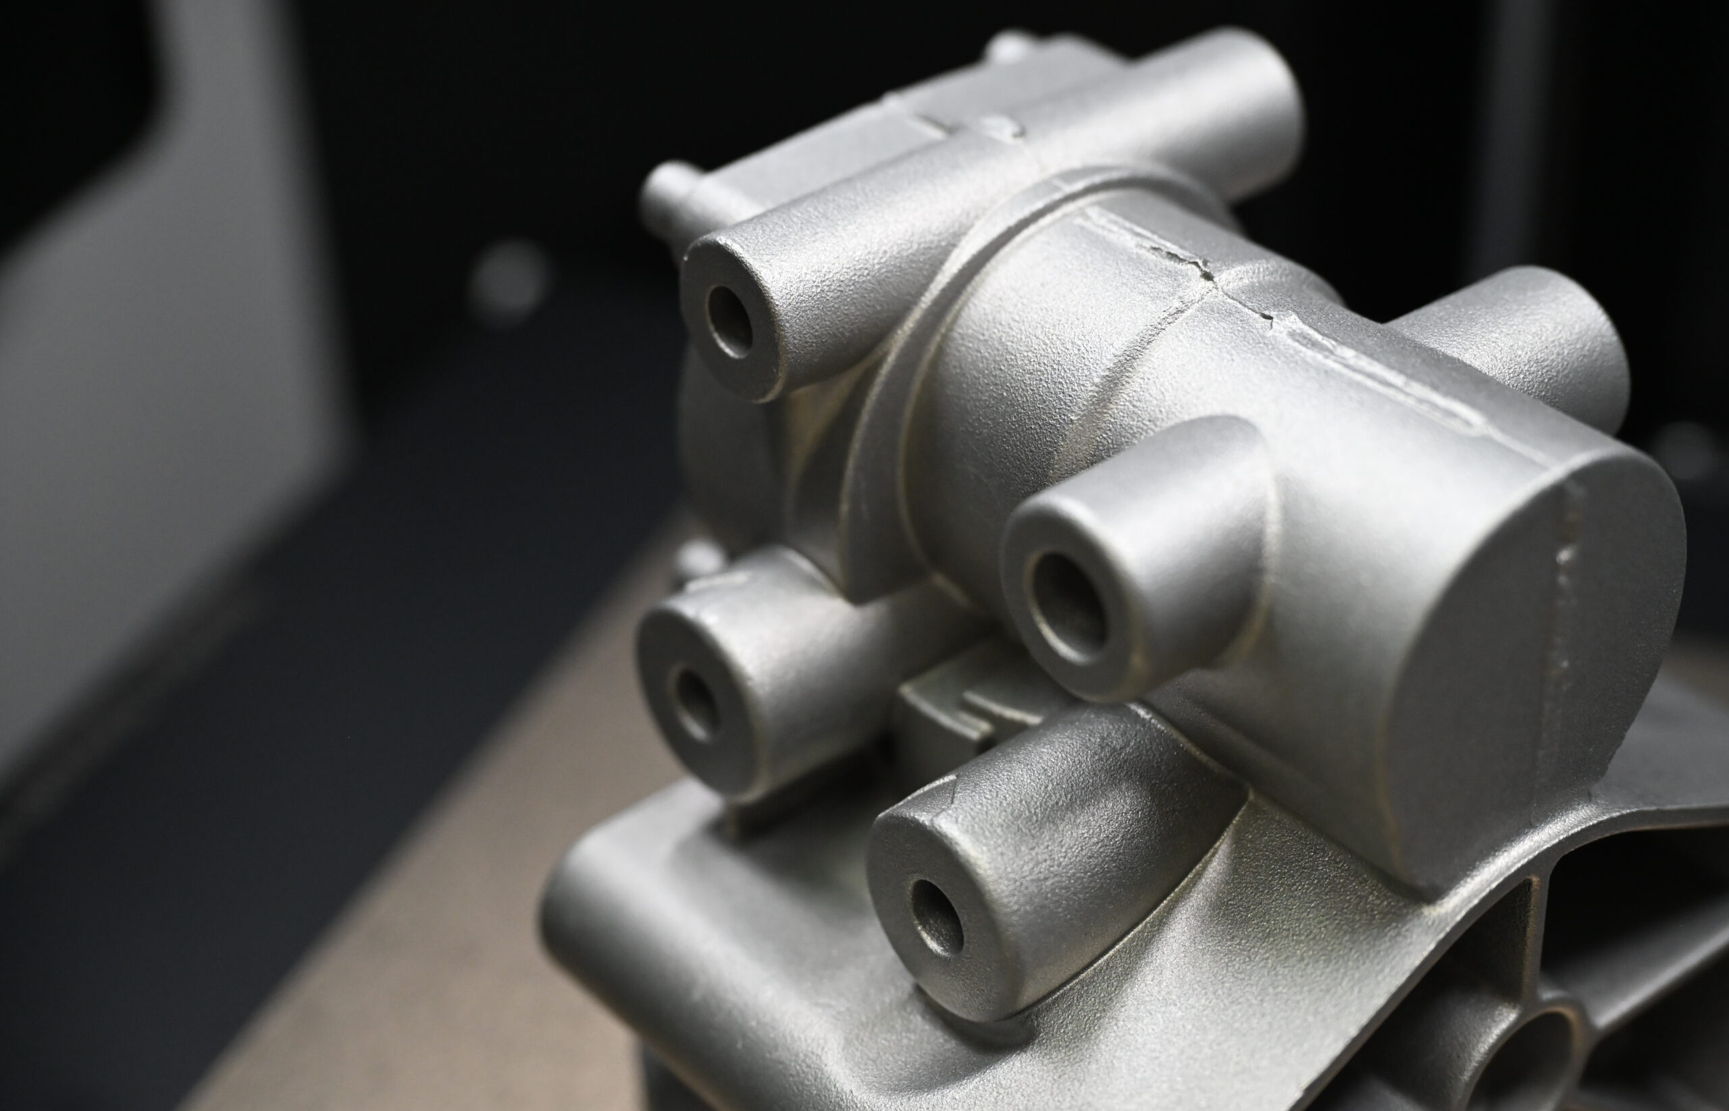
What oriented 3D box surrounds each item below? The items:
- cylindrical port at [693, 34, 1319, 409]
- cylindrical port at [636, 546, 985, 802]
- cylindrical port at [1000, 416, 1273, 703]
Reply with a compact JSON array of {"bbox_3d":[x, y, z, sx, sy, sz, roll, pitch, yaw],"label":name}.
[{"bbox_3d":[0.023,-0.057,0.487,0.110,0.027,0.027,-25,39,-30],"label":"cylindrical port"},{"bbox_3d":[-0.007,0.012,0.386,0.036,0.028,0.028,-25,39,-30],"label":"cylindrical port"},{"bbox_3d":[0.042,0.001,0.431,0.034,0.031,0.031,-25,39,-30],"label":"cylindrical port"}]

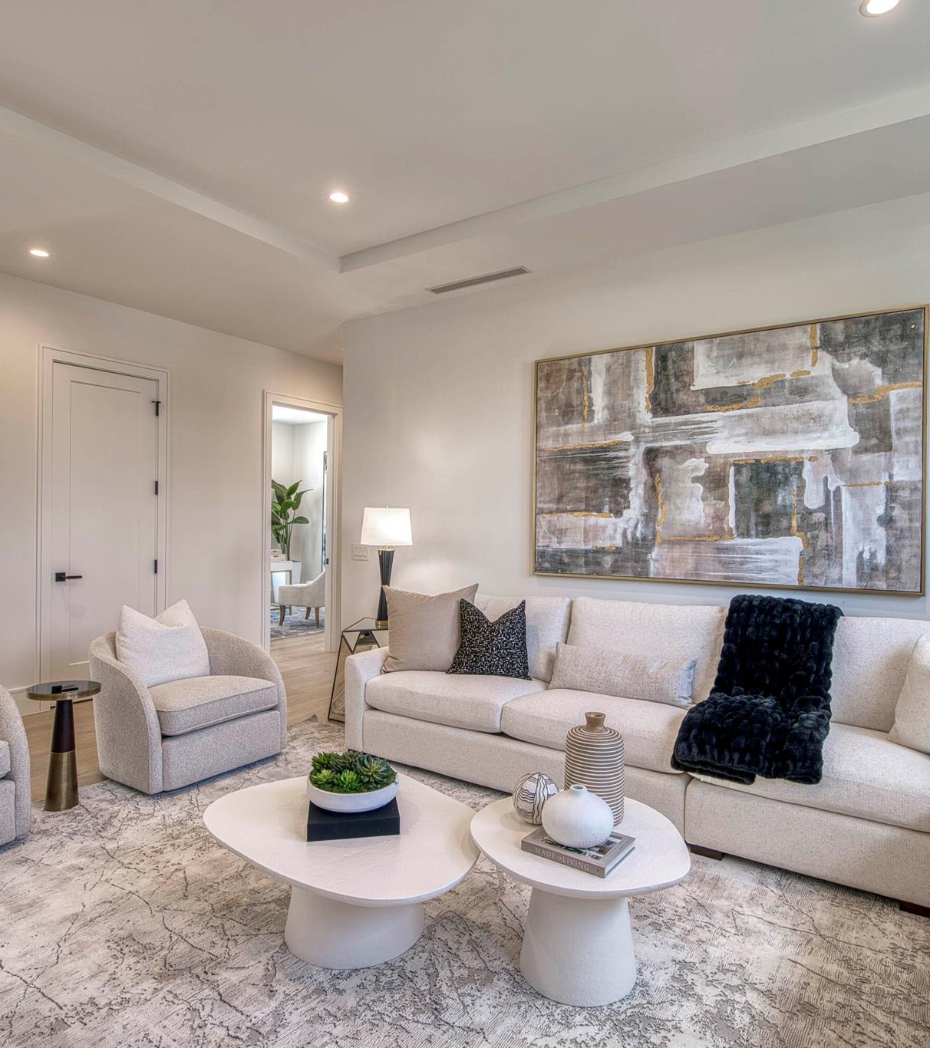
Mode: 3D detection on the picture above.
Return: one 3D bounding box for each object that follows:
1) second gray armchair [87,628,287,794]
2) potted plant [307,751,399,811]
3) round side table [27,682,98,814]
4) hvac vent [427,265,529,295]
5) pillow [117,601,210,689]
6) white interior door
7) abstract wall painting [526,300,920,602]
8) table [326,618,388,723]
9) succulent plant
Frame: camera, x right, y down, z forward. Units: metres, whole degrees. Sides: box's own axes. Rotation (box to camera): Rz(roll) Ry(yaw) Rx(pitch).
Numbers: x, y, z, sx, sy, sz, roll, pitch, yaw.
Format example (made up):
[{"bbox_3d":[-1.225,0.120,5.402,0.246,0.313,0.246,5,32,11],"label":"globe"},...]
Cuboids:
[{"bbox_3d":[-1.640,0.971,3.728,0.870,0.710,0.820,1,0,34],"label":"second gray armchair"},{"bbox_3d":[-0.384,0.872,2.240,0.310,0.130,0.310,1,0,0],"label":"potted plant"},{"bbox_3d":[-1.903,1.052,3.099,0.305,0.550,0.305,1,0,34],"label":"round side table"},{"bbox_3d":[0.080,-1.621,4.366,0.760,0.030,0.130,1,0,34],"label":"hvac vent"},{"bbox_3d":[-1.698,0.655,3.660,0.180,0.460,0.490,-23,-12,31],"label":"pillow"},{"bbox_3d":[-2.699,0.078,4.933,0.050,2.440,0.775,1,0,34],"label":"white interior door"},{"bbox_3d":[1.352,-0.362,3.754,2.120,1.400,0.050,1,0,34],"label":"abstract wall painting"},{"bbox_3d":[-0.598,1.032,4.585,0.560,0.600,0.560,1,0,34],"label":"table"},{"bbox_3d":[-0.386,0.850,2.240,0.290,0.090,0.290,1,0,0],"label":"succulent plant"}]

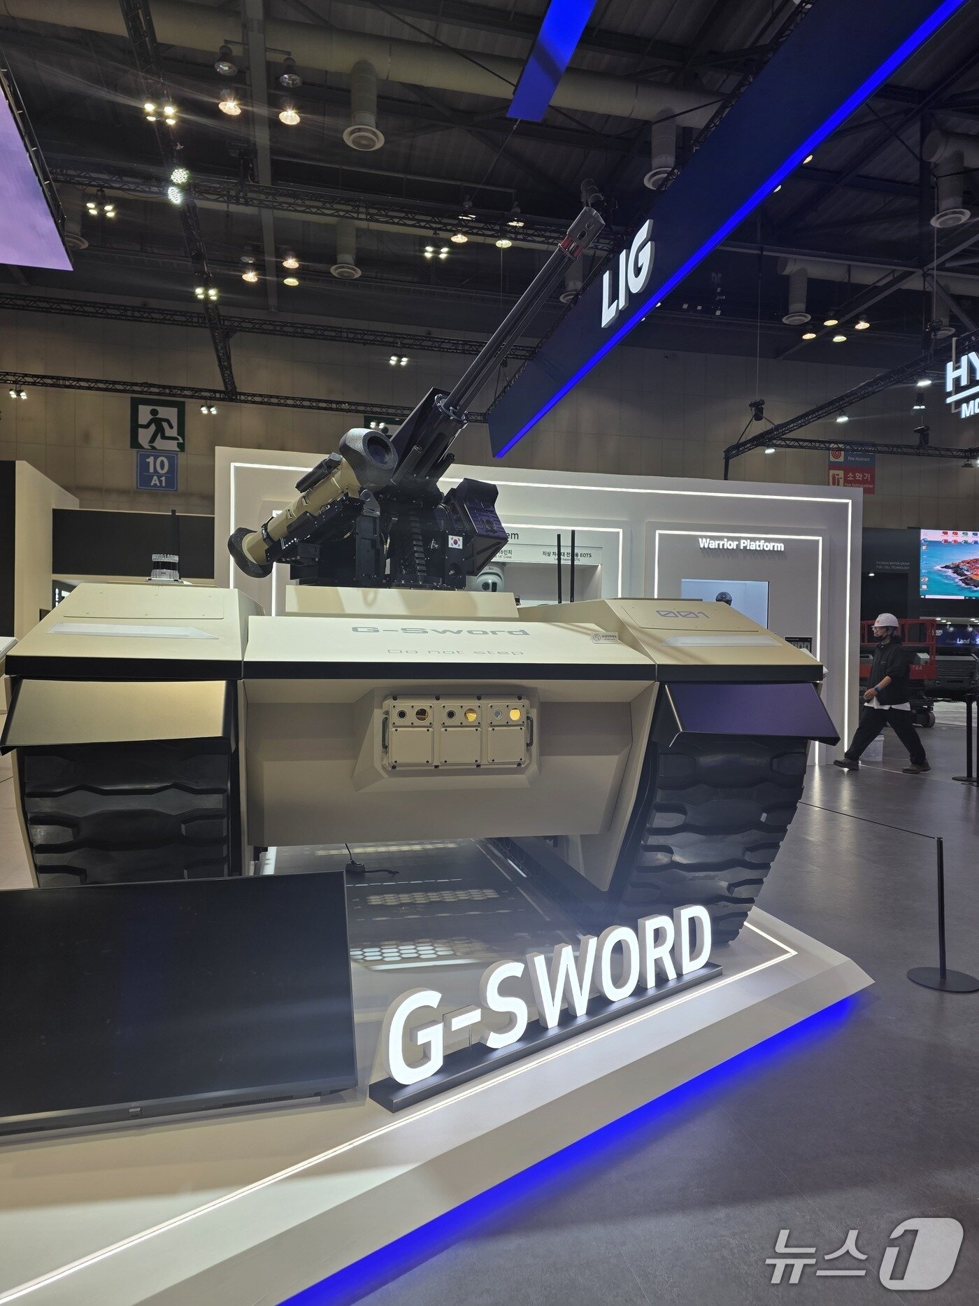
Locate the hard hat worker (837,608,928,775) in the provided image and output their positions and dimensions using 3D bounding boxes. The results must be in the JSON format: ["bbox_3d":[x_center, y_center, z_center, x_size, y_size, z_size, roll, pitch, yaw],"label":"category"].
[{"bbox_3d":[4.406,0.446,9.720,1.050,1.750,0.550,1,1,-3],"label":"hard hat worker"}]

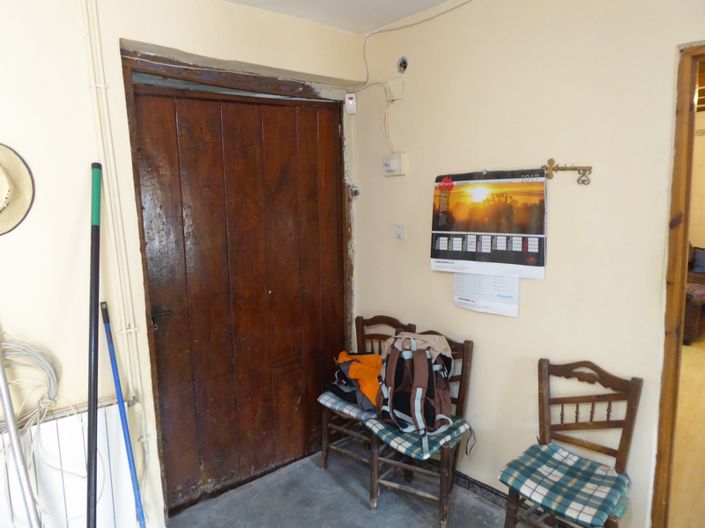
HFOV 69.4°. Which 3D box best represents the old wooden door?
[{"bbox_3d":[-0.528,0.156,2.926,1.236,2.187,0.060,-8,10,-41],"label":"old wooden door"}]

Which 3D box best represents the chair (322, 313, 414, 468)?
[{"bbox_3d":[0.084,0.789,3.049,0.440,0.890,0.410,4,9,37],"label":"chair"}]

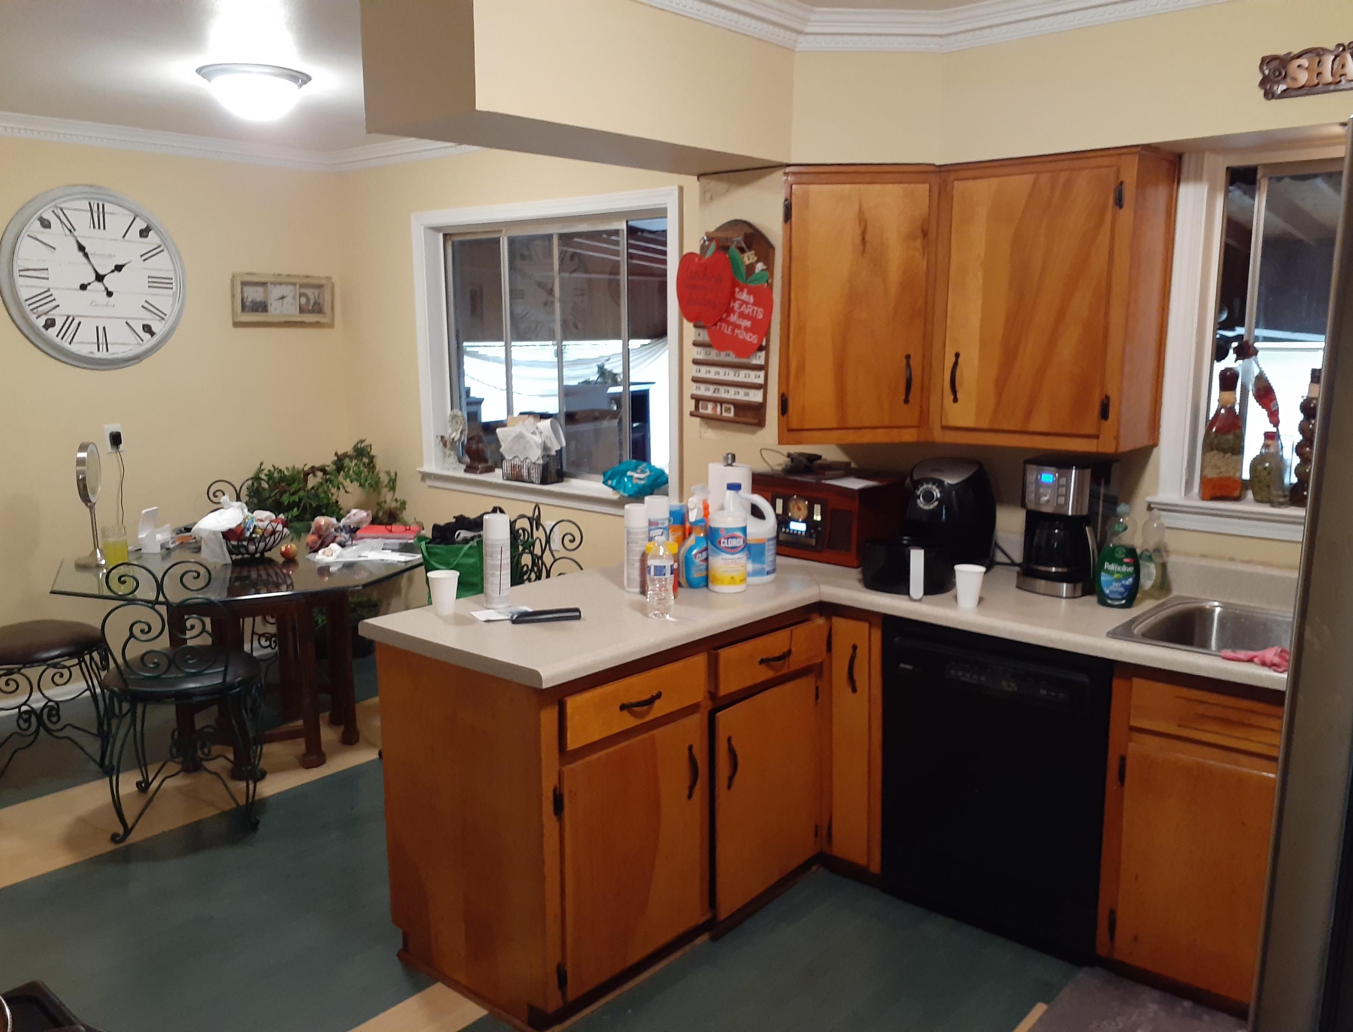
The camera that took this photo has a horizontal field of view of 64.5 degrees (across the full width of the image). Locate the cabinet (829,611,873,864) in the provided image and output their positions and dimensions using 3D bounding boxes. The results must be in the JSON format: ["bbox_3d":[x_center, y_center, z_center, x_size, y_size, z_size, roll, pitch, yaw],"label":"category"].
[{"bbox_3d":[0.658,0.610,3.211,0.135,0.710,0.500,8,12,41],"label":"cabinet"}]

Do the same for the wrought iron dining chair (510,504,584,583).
[{"bbox_3d":[-0.559,0.447,4.073,0.470,0.920,0.440,-6,12,-28],"label":"wrought iron dining chair"}]

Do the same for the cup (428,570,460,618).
[{"bbox_3d":[-0.595,0.203,2.752,0.089,0.112,0.089,0,9,0],"label":"cup"}]

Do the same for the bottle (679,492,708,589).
[{"bbox_3d":[0.064,0.064,3.030,0.110,0.265,0.070,-8,13,-39],"label":"bottle"}]

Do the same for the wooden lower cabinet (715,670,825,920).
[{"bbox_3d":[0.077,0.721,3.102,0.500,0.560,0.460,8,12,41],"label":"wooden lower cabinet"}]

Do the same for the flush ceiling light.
[{"bbox_3d":[-1.397,-1.390,3.561,0.385,0.155,0.385,9,14,41],"label":"flush ceiling light"}]

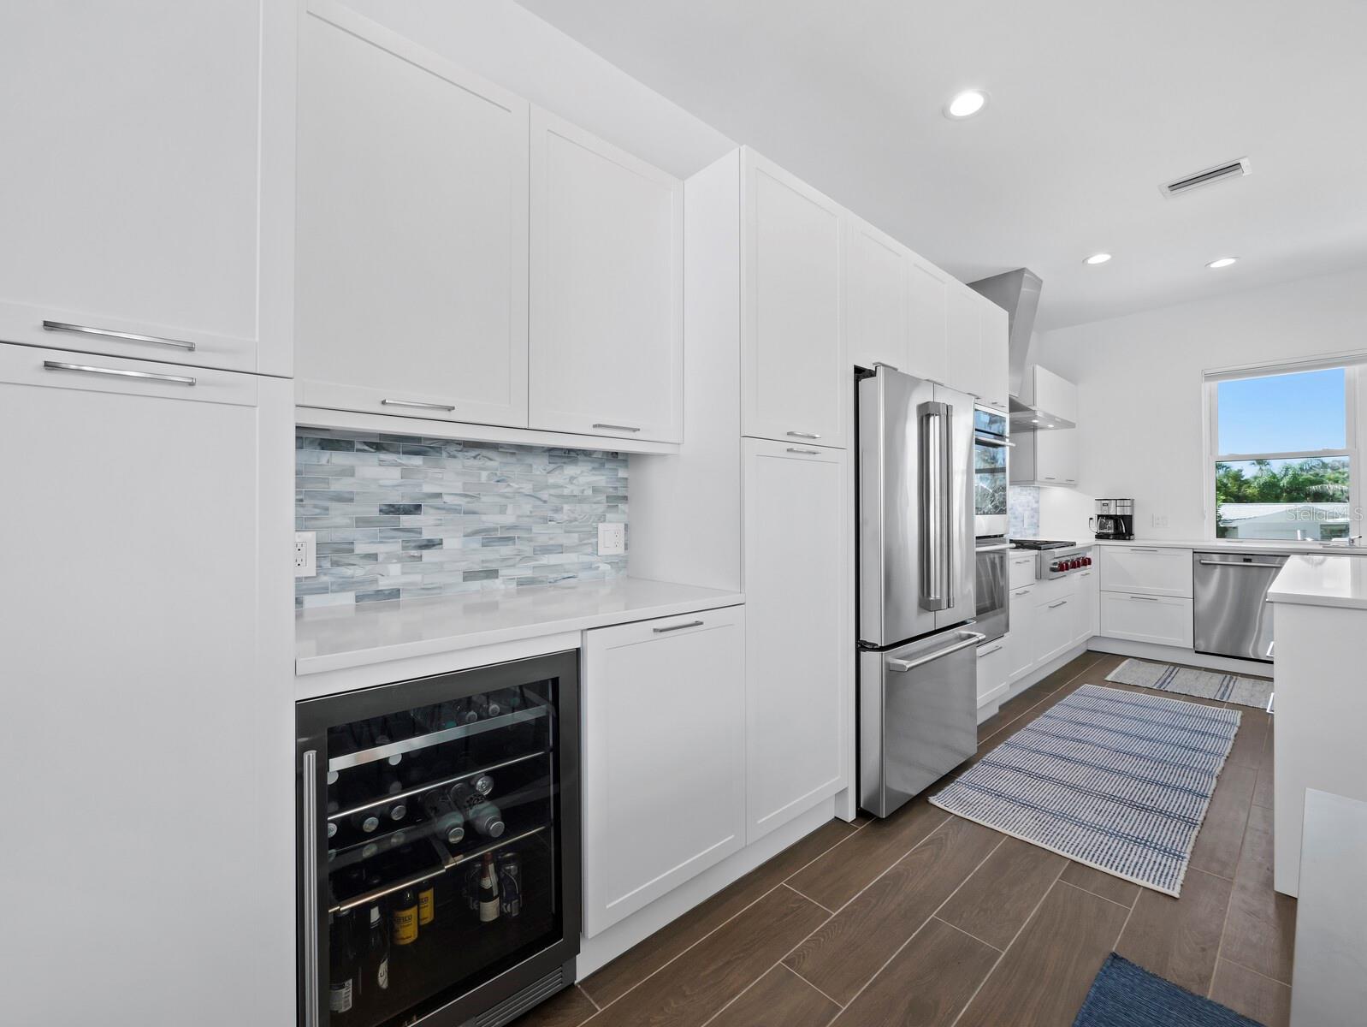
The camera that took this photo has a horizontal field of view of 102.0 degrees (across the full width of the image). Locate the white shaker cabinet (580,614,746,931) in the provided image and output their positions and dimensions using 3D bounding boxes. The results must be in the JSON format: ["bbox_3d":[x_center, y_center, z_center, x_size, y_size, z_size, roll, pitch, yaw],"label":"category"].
[{"bbox_3d":[-0.217,0.699,1.845,0.596,0.792,0.600,0,0,-41],"label":"white shaker cabinet"}]

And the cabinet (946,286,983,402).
[{"bbox_3d":[1.358,-0.929,3.198,0.405,0.585,0.560,0,0,-41],"label":"cabinet"}]

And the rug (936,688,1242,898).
[{"bbox_3d":[2.236,1.219,2.874,2.429,0.010,0.797,0,0,-41],"label":"rug"}]

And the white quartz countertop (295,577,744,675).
[{"bbox_3d":[-0.463,0.281,1.653,1.211,0.033,0.637,0,0,-41],"label":"white quartz countertop"}]

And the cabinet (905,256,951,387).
[{"bbox_3d":[0.999,-0.923,2.949,0.459,0.609,0.639,0,0,-41],"label":"cabinet"}]

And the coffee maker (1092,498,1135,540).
[{"bbox_3d":[3.984,0.060,5.104,0.260,0.377,0.271,0,0,-41],"label":"coffee maker"}]

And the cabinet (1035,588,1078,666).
[{"bbox_3d":[2.618,0.864,4.389,0.911,0.440,0.601,0,0,-41],"label":"cabinet"}]

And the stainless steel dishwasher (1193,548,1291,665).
[{"bbox_3d":[4.456,0.704,4.342,0.610,0.801,0.600,0,0,-41],"label":"stainless steel dishwasher"}]

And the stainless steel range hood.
[{"bbox_3d":[2.602,-1.278,4.381,0.942,1.190,0.619,0,0,-41],"label":"stainless steel range hood"}]

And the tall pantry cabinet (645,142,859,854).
[{"bbox_3d":[0.232,-0.012,2.278,0.657,2.416,0.645,0,0,-41],"label":"tall pantry cabinet"}]

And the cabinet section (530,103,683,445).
[{"bbox_3d":[-0.330,-0.721,1.913,0.592,0.924,0.331,0,0,-41],"label":"cabinet section"}]

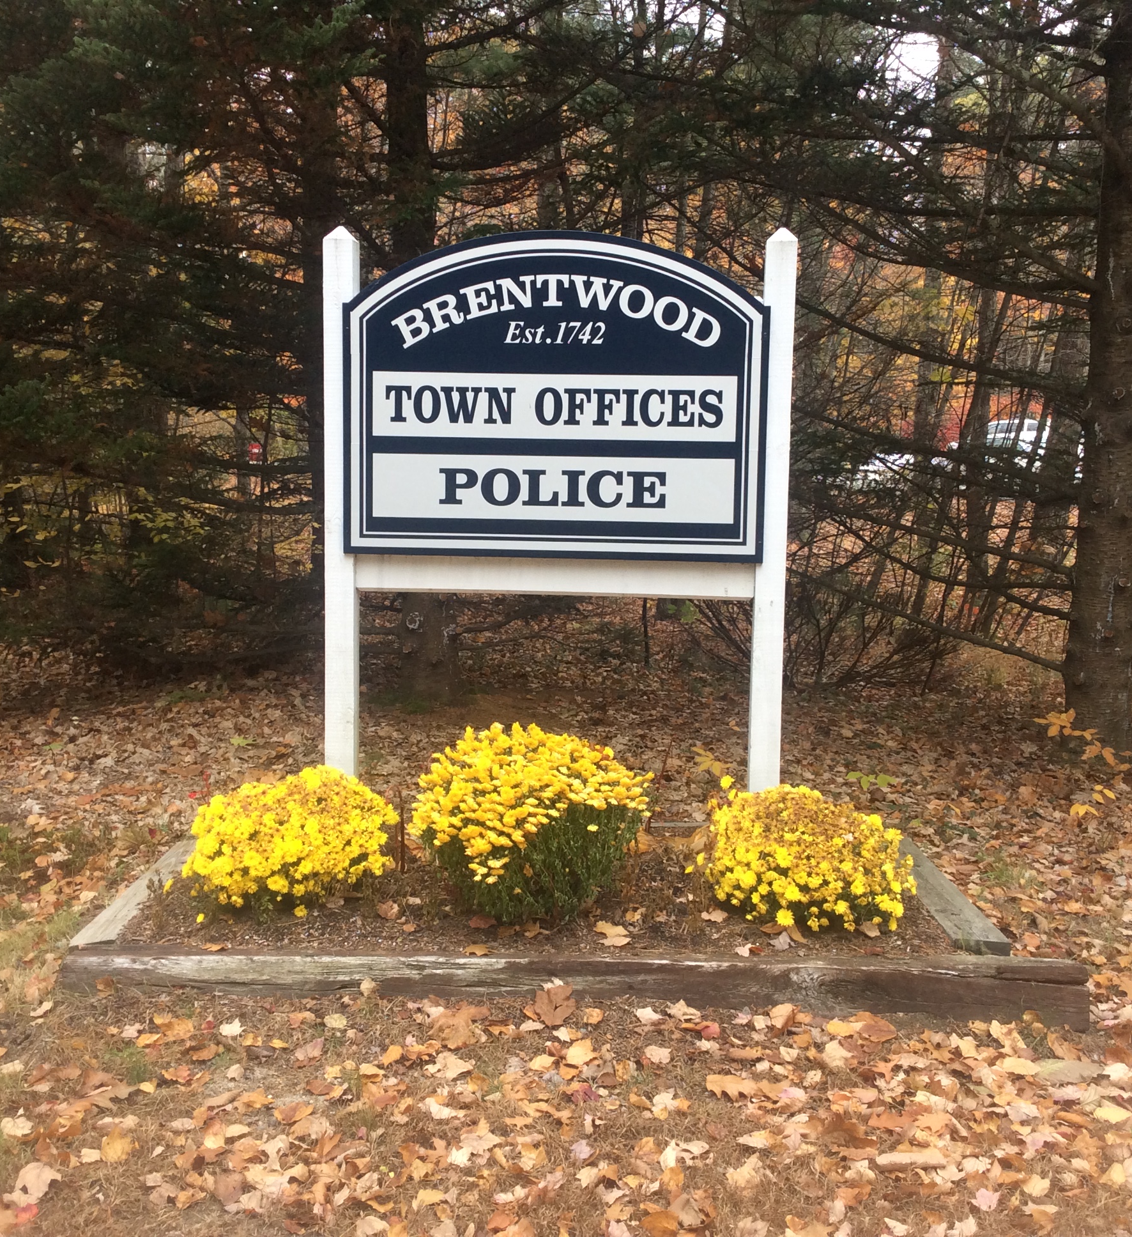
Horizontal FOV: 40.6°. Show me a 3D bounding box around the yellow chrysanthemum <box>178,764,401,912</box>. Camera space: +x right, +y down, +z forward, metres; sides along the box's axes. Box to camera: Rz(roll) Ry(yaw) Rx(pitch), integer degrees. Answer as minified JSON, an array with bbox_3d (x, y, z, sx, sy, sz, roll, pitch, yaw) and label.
[{"bbox_3d":[-0.753,0.574,4.147,0.566,0.357,0.550,0,7,-10],"label":"yellow chrysanthemum"}]

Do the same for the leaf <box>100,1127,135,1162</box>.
[{"bbox_3d":[-0.830,0.976,2.833,0.068,0.040,0.095,-1,7,-17],"label":"leaf"}]

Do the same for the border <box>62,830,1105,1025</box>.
[{"bbox_3d":[0.030,0.795,4.336,2.440,0.160,1.420,1,6,0],"label":"border"}]

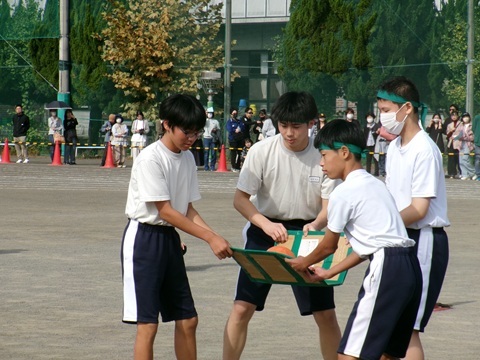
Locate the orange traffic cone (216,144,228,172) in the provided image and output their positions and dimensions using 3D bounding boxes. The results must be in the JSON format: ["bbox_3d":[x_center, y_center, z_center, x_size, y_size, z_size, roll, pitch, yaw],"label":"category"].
[{"bbox_3d":[-0.436,-0.561,51.100,0.390,0.700,0.390,1,2,0],"label":"orange traffic cone"}]

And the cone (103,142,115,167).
[{"bbox_3d":[-3.542,-0.681,53.400,0.390,0.700,0.390,1,2,0],"label":"cone"}]

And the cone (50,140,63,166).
[{"bbox_3d":[-5.090,-0.746,54.800,0.390,0.700,0.390,1,2,0],"label":"cone"}]

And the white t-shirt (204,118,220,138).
[{"bbox_3d":[-0.756,-1.360,52.200,0.490,0.550,0.280,1,2,12],"label":"white t-shirt"}]

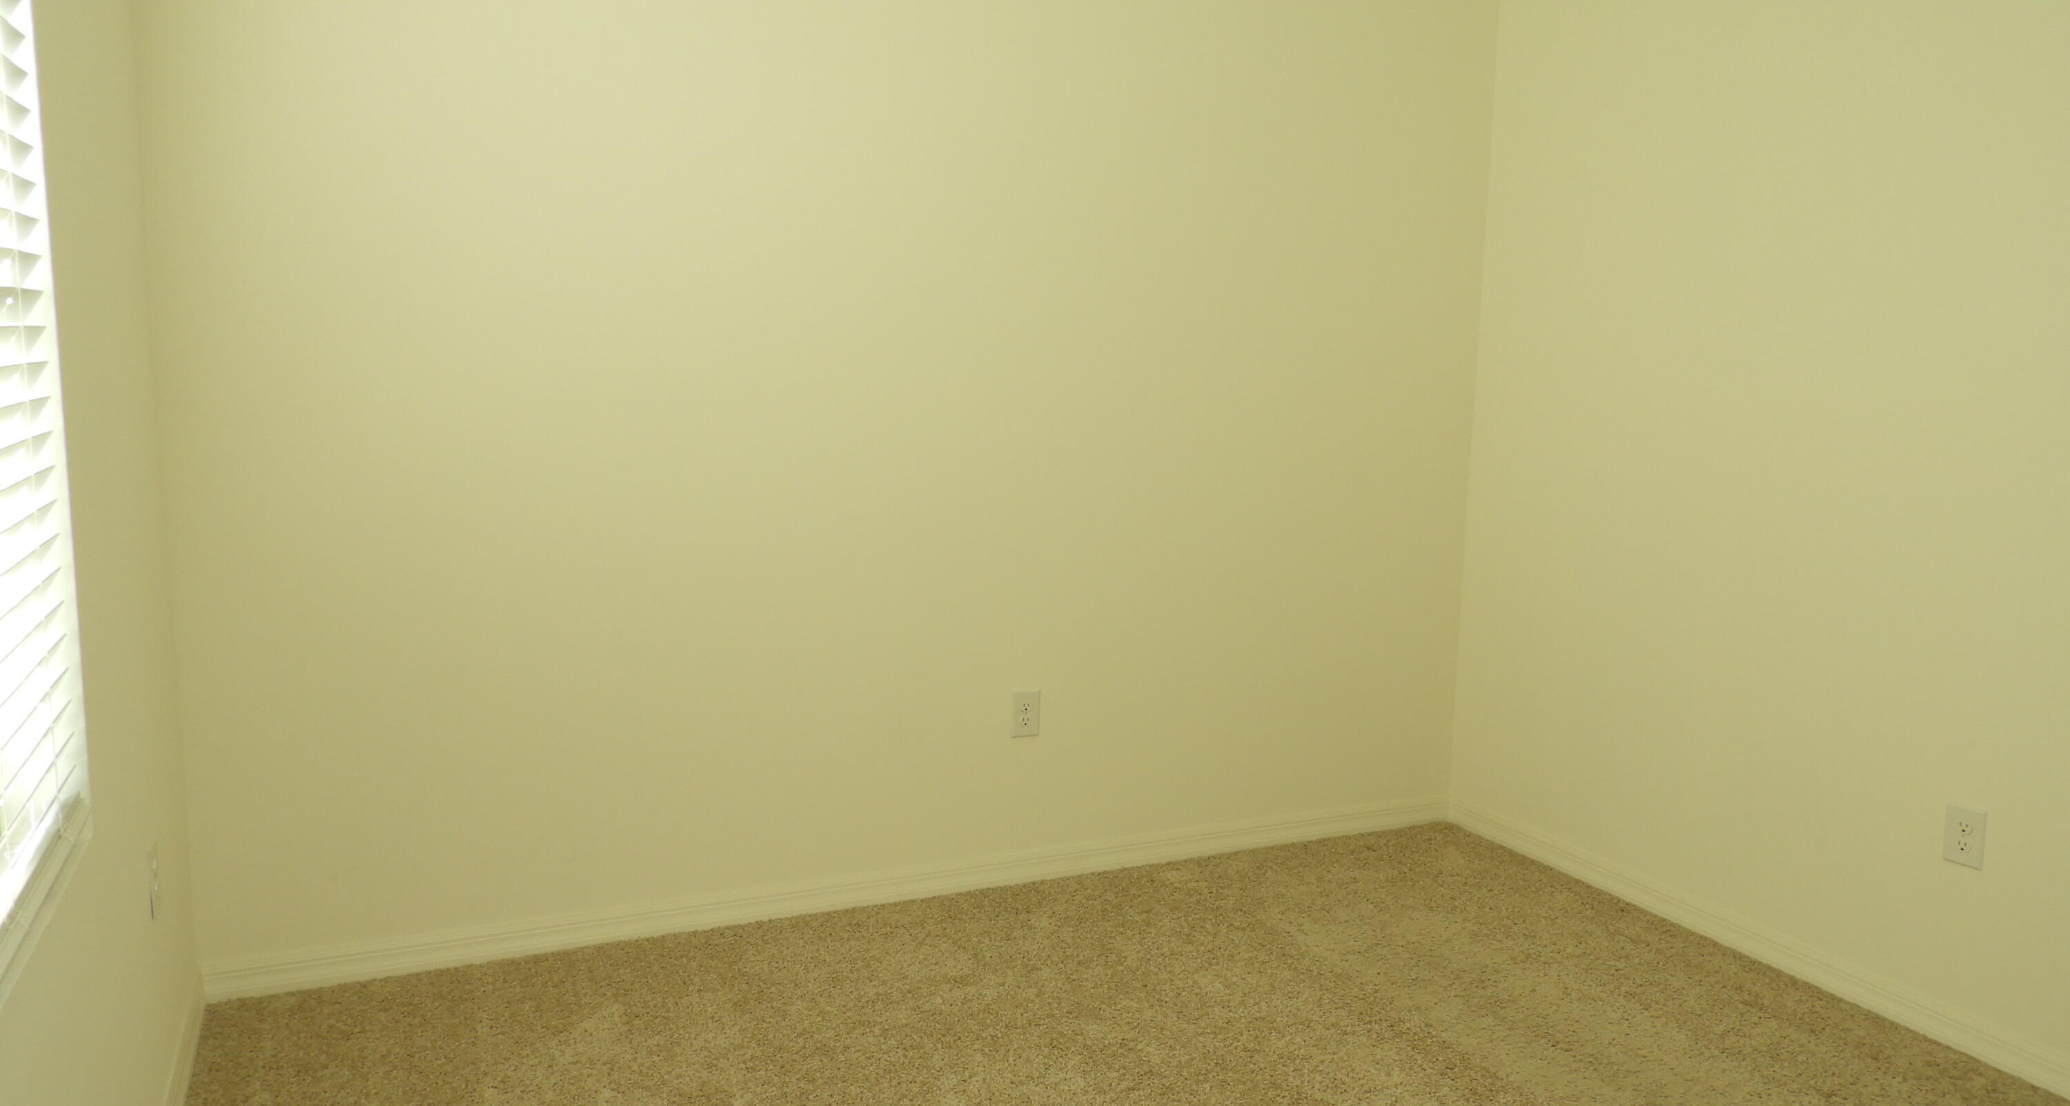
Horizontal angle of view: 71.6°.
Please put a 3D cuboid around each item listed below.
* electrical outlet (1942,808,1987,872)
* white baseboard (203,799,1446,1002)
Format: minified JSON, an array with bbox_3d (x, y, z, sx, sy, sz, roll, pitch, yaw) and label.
[{"bbox_3d":[1.783,0.544,2.750,0.008,0.114,0.071,-3,9,-25],"label":"electrical outlet"},{"bbox_3d":[-0.224,0.775,3.433,3.080,0.083,0.016,-3,9,-25],"label":"white baseboard"}]

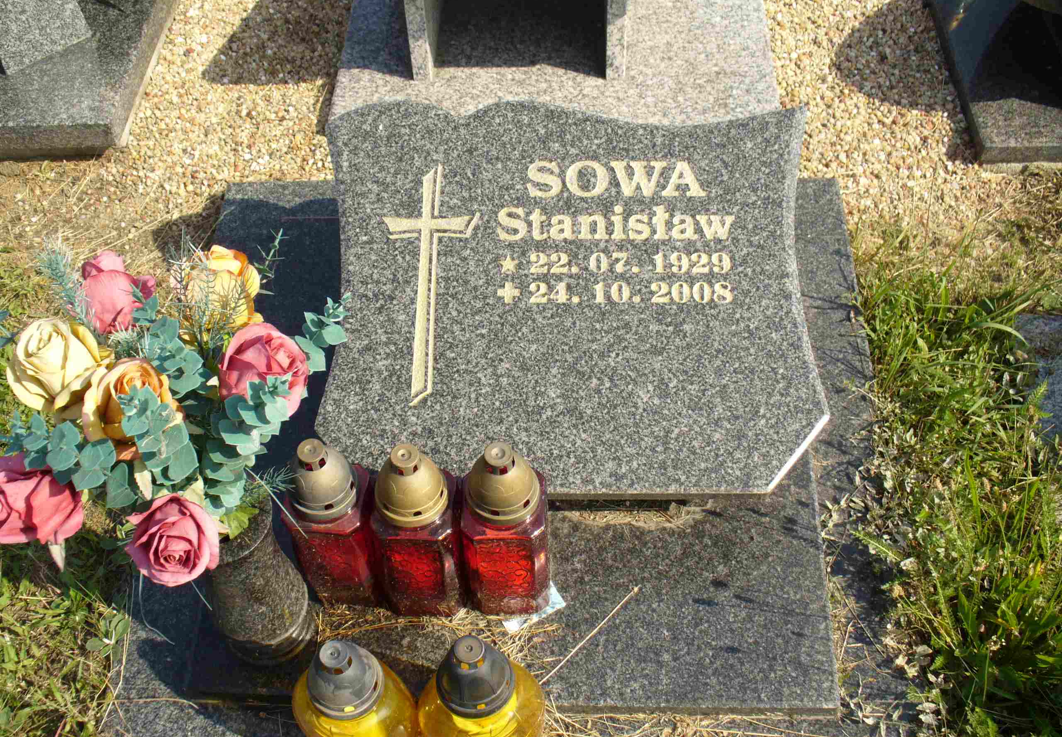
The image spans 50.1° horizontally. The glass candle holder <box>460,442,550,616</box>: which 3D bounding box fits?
[{"bbox_3d":[-0.026,0.170,1.231,0.088,0.282,0.088,0,54,3],"label":"glass candle holder"}]

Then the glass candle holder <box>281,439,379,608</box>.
[{"bbox_3d":[-0.215,0.171,1.241,0.088,0.282,0.088,0,54,3],"label":"glass candle holder"}]

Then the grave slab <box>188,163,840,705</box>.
[{"bbox_3d":[-0.011,0.070,1.504,0.734,0.040,0.773,0,54,3],"label":"grave slab"}]

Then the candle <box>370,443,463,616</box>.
[{"bbox_3d":[-0.120,0.174,1.234,0.088,0.282,0.088,0,54,3],"label":"candle"}]

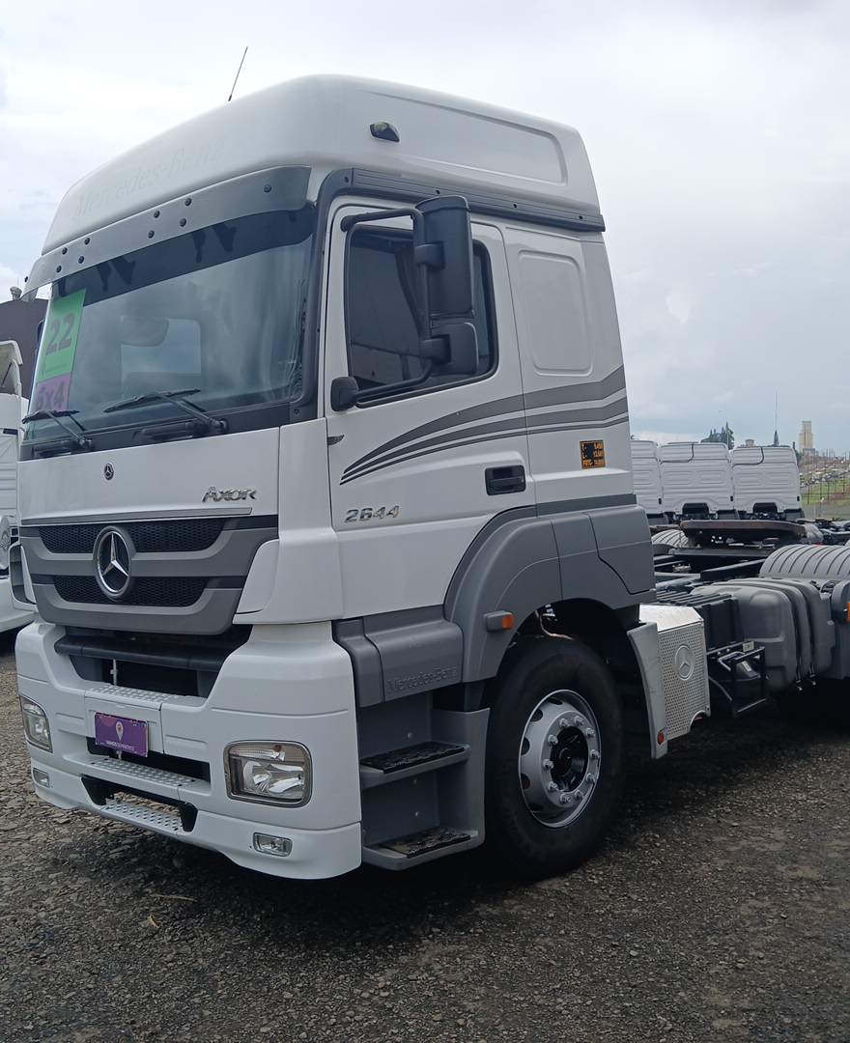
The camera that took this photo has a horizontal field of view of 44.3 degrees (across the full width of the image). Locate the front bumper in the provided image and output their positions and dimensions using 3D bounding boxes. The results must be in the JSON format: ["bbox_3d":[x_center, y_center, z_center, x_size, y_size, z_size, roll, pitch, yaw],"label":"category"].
[{"bbox_3d":[-1.180,0.841,4.415,2.450,0.920,0.300,-2,4,44],"label":"front bumper"}]

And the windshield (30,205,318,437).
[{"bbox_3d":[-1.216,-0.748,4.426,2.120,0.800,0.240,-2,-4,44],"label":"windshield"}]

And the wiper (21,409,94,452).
[{"bbox_3d":[-1.686,-0.408,4.770,0.110,0.220,0.850,0,-1,-39],"label":"wiper"}]

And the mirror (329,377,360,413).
[{"bbox_3d":[-0.286,-0.447,3.673,0.100,0.135,0.100,-2,4,44],"label":"mirror"}]

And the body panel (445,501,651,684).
[{"bbox_3d":[0.505,0.260,4.561,0.260,0.660,1.460,-2,4,44],"label":"body panel"}]

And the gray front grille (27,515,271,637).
[{"bbox_3d":[-1.267,0.213,4.343,2.040,0.440,0.190,-2,4,44],"label":"gray front grille"}]

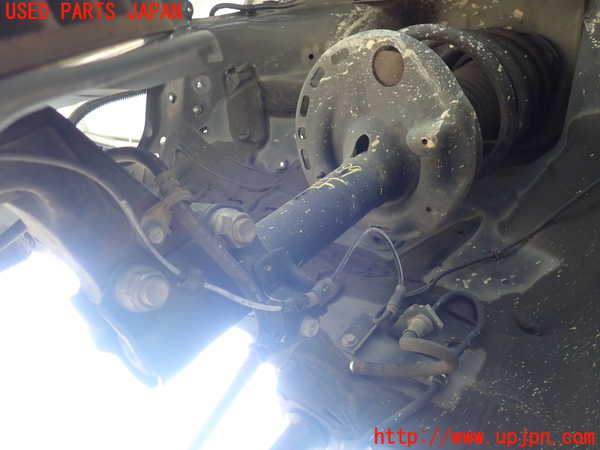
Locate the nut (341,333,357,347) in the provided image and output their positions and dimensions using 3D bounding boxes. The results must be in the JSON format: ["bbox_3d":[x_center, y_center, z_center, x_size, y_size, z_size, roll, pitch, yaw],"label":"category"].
[{"bbox_3d":[0.044,0.104,0.471,0.013,0.013,0.008,10,-4,12],"label":"nut"}]

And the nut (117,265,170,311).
[{"bbox_3d":[-0.093,0.041,0.317,0.024,0.030,0.030,14,-31,41],"label":"nut"}]

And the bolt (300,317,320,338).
[{"bbox_3d":[0.008,0.086,0.430,0.017,0.017,0.010,9,2,14],"label":"bolt"}]

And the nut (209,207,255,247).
[{"bbox_3d":[-0.045,0.003,0.367,0.023,0.029,0.029,14,-31,41],"label":"nut"}]

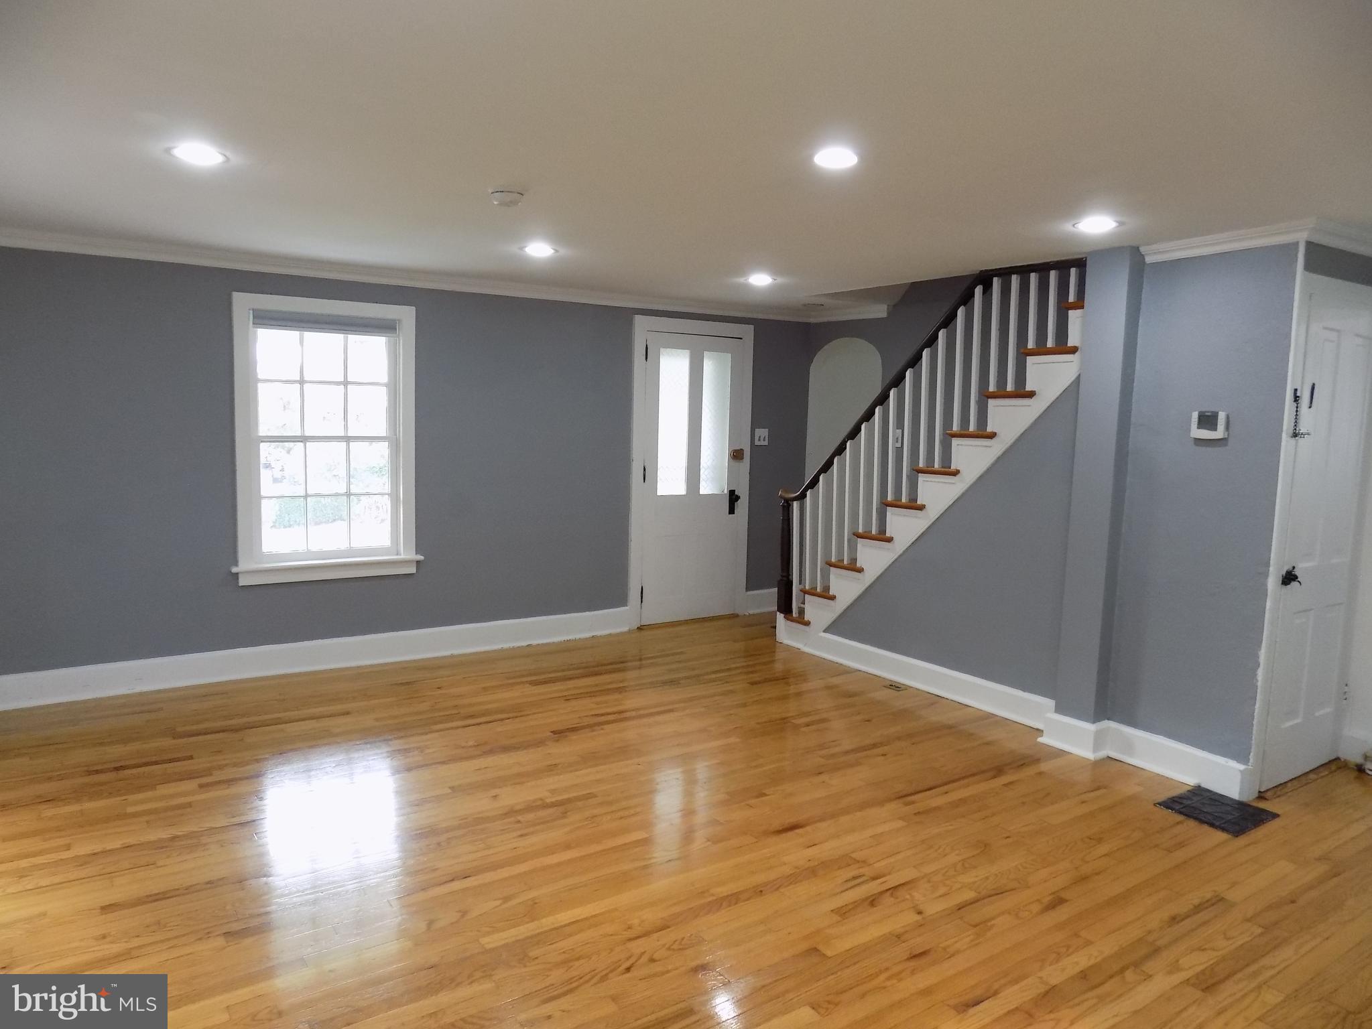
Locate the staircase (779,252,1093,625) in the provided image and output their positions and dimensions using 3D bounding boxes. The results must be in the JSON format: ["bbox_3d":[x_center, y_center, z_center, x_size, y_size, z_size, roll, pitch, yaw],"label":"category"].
[{"bbox_3d":[1.521,-0.177,5.210,0.866,2.212,2.052,-3,7,-34],"label":"staircase"}]

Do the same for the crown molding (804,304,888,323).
[{"bbox_3d":[1.120,-1.419,6.451,0.068,0.095,0.786,-3,7,-34],"label":"crown molding"}]

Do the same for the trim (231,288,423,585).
[{"bbox_3d":[-1.937,-0.396,4.968,0.991,1.512,0.080,-3,7,-34],"label":"trim"}]

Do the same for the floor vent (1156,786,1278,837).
[{"bbox_3d":[2.037,1.128,3.498,0.342,0.015,0.310,-3,7,-34],"label":"floor vent"}]

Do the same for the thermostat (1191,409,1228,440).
[{"bbox_3d":[2.091,-0.356,3.643,0.035,0.103,0.127,-3,7,-34],"label":"thermostat"}]

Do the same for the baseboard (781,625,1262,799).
[{"bbox_3d":[1.367,0.901,4.736,0.146,0.164,2.845,-3,7,-34],"label":"baseboard"}]

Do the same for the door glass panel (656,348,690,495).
[{"bbox_3d":[-0.084,-0.631,6.282,0.240,1.001,0.023,-3,7,-34],"label":"door glass panel"}]

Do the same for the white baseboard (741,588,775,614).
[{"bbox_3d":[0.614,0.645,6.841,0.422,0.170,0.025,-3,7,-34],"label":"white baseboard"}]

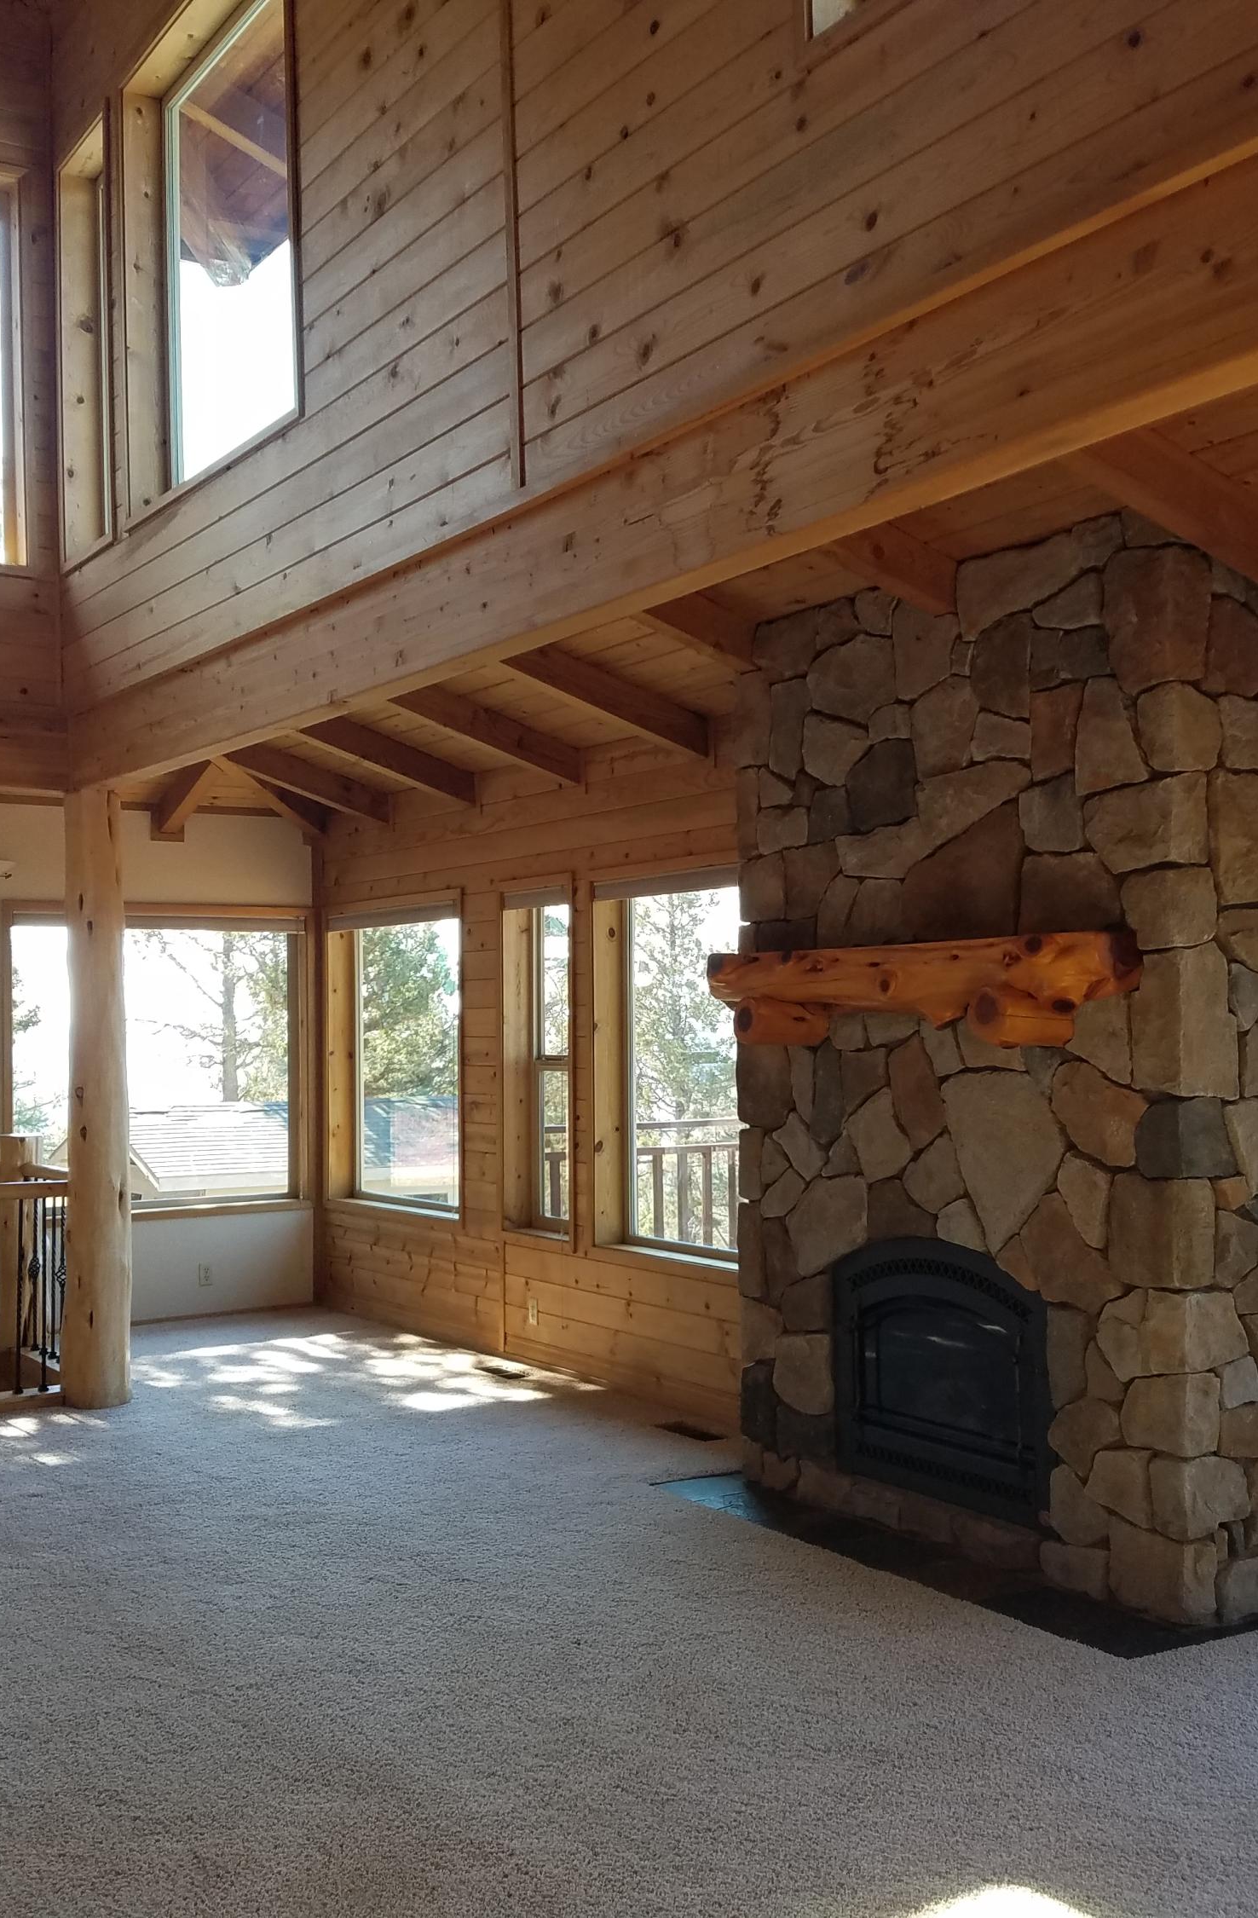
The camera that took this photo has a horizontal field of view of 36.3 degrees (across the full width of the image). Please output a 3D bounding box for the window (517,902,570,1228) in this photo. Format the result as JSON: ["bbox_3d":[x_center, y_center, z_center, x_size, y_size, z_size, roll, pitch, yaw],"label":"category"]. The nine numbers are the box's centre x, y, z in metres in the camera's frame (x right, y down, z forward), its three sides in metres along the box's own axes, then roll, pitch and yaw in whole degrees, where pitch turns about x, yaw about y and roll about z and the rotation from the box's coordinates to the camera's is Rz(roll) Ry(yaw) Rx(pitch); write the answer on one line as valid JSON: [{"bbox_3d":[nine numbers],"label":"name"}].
[{"bbox_3d":[-0.332,0.439,8.347,0.120,1.452,0.562,0,-2,-32],"label":"window"}]

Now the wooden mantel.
[{"bbox_3d":[0.776,0.083,5.444,0.258,0.228,1.566,0,-2,-32],"label":"wooden mantel"}]

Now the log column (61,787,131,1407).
[{"bbox_3d":[-2.168,0.551,7.695,0.274,2.440,0.274,0,-2,-32],"label":"log column"}]

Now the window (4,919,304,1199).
[{"bbox_3d":[-2.426,0.532,9.961,1.528,1.520,0.120,0,-2,-32],"label":"window"}]

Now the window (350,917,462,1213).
[{"bbox_3d":[-1.115,0.482,9.586,0.120,1.490,1.459,0,-2,-32],"label":"window"}]

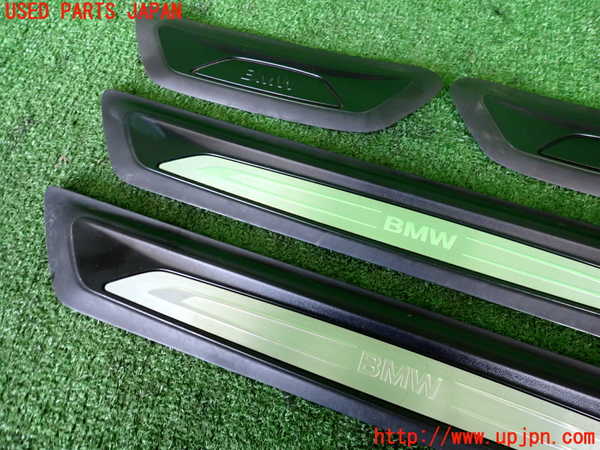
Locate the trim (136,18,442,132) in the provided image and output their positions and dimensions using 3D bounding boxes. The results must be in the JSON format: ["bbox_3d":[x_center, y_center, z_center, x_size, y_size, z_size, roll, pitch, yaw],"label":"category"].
[{"bbox_3d":[-0.036,-0.183,0.510,0.399,0.028,0.114,15,63,7],"label":"trim"}]

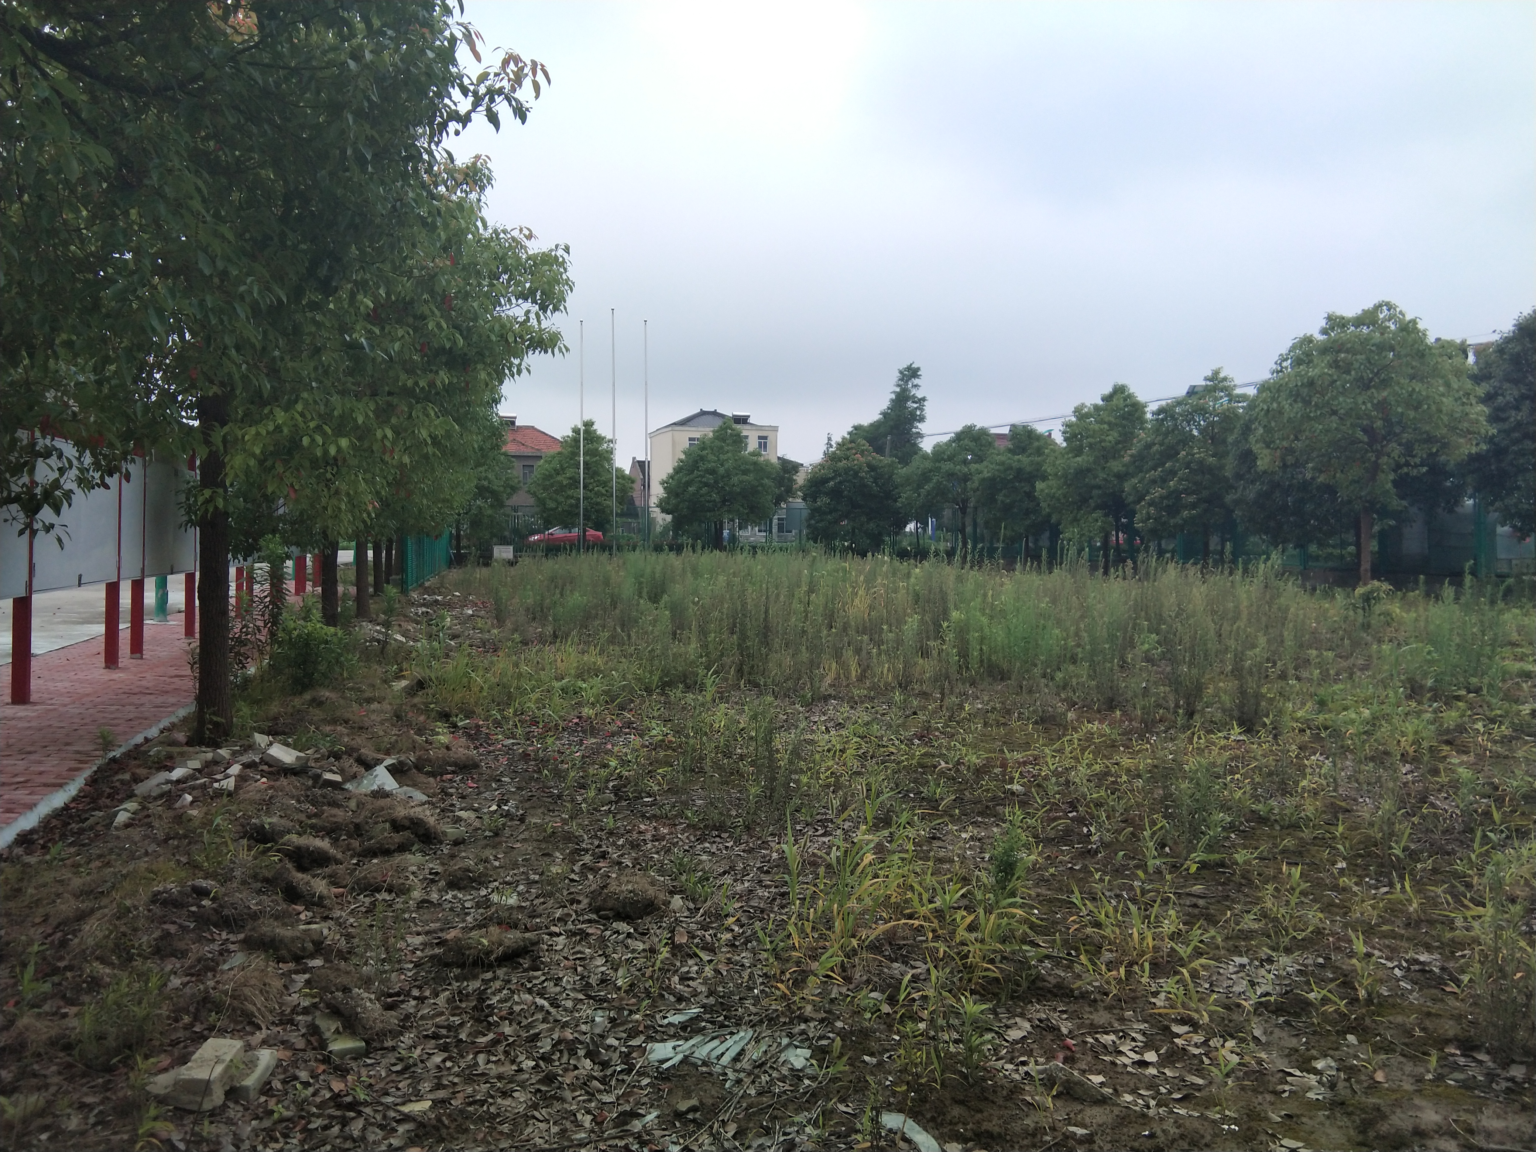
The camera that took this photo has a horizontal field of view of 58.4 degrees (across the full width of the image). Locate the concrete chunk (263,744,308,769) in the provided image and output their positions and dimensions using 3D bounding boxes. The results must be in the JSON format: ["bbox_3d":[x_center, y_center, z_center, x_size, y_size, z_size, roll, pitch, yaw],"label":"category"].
[{"bbox_3d":[-2.687,0.992,7.649,0.250,0.130,0.180,-1,2,-19],"label":"concrete chunk"}]

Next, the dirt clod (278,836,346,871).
[{"bbox_3d":[-1.817,1.091,5.456,0.275,0.100,0.200,-1,2,-19],"label":"dirt clod"}]

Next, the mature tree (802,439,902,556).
[{"bbox_3d":[3.638,-3.219,59.928,4.300,5.620,4.300,0,2,0],"label":"mature tree"}]

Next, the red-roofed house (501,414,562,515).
[{"bbox_3d":[-17.432,-6.536,97.851,10.000,9.350,9.000,0,2,-13],"label":"red-roofed house"}]

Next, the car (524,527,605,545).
[{"bbox_3d":[-11.755,-2.143,79.500,4.550,1.460,1.800,-1,2,-12],"label":"car"}]

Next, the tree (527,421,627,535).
[{"bbox_3d":[-8.988,-3.905,65.000,4.700,6.750,4.700,0,2,0],"label":"tree"}]

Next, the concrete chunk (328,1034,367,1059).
[{"bbox_3d":[-1.215,1.351,3.985,0.110,0.045,0.110,-1,2,-20],"label":"concrete chunk"}]

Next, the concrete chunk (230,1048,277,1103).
[{"bbox_3d":[-1.405,1.352,3.725,0.100,0.060,0.210,0,2,-5],"label":"concrete chunk"}]

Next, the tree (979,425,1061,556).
[{"bbox_3d":[8.568,-2.533,45.943,3.500,5.140,3.500,0,2,0],"label":"tree"}]

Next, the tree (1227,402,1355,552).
[{"bbox_3d":[12.739,-1.820,32.959,3.900,4.540,3.900,0,2,0],"label":"tree"}]

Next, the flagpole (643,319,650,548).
[{"bbox_3d":[-4.734,-5.141,53.873,0.140,9.830,0.140,0,2,-13],"label":"flagpole"}]

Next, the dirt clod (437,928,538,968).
[{"bbox_3d":[-0.900,1.179,4.414,0.330,0.085,0.210,0,2,-12],"label":"dirt clod"}]

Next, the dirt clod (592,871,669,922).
[{"bbox_3d":[-0.502,1.168,5.030,0.275,0.145,0.220,-1,2,-12],"label":"dirt clod"}]

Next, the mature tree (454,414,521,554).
[{"bbox_3d":[-13.986,-3.985,64.000,5.000,7.000,5.000,0,2,0],"label":"mature tree"}]

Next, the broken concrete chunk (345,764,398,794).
[{"bbox_3d":[-2.027,1.030,7.028,0.280,0.130,0.200,0,2,-16],"label":"broken concrete chunk"}]

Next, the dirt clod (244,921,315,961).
[{"bbox_3d":[-1.598,1.177,4.500,0.230,0.115,0.180,-1,2,-12],"label":"dirt clod"}]

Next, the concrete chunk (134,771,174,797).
[{"bbox_3d":[-3.550,1.204,7.992,0.180,0.085,0.220,1,2,22],"label":"concrete chunk"}]

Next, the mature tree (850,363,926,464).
[{"bbox_3d":[8.015,-7.654,89.815,5.200,12.455,5.200,0,2,-13],"label":"mature tree"}]

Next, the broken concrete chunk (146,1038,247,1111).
[{"bbox_3d":[-1.545,1.338,3.704,0.200,0.090,0.250,0,2,-4],"label":"broken concrete chunk"}]

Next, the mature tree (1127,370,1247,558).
[{"bbox_3d":[10.824,-2.428,34.940,3.600,5.630,3.600,0,2,0],"label":"mature tree"}]

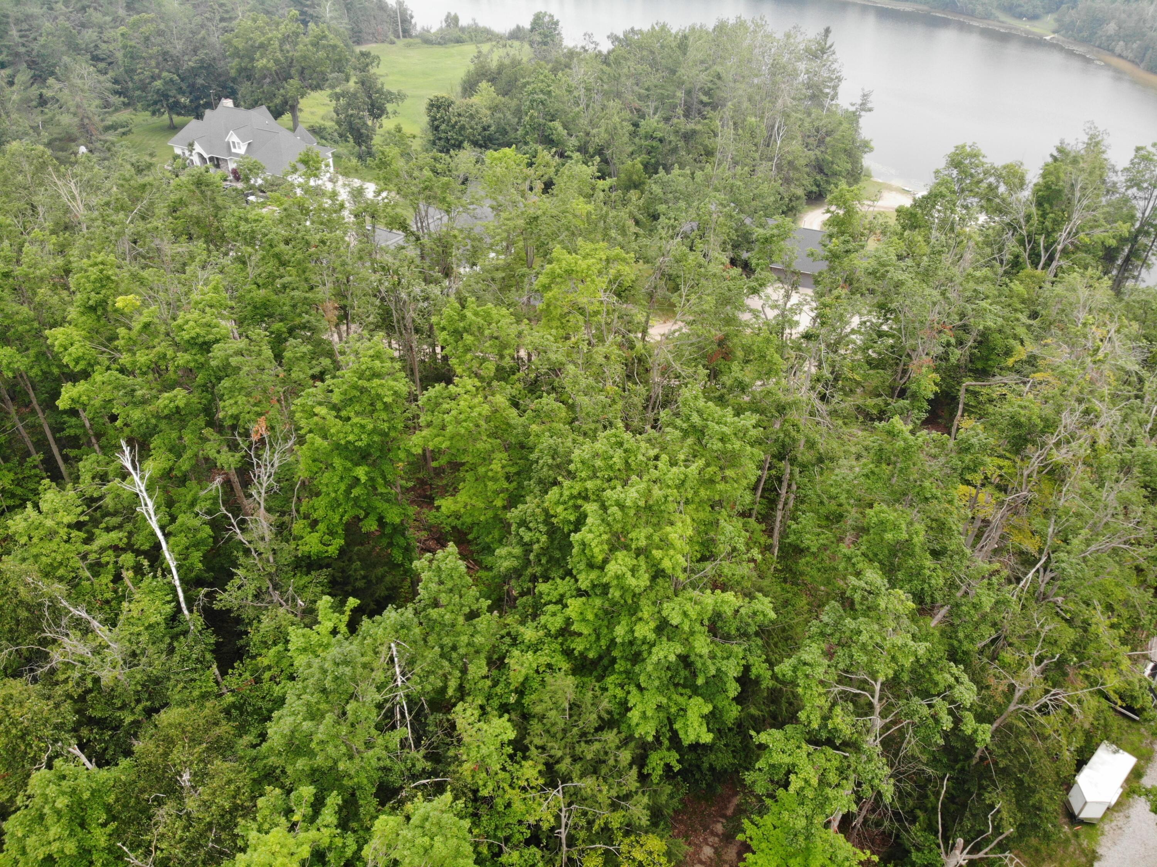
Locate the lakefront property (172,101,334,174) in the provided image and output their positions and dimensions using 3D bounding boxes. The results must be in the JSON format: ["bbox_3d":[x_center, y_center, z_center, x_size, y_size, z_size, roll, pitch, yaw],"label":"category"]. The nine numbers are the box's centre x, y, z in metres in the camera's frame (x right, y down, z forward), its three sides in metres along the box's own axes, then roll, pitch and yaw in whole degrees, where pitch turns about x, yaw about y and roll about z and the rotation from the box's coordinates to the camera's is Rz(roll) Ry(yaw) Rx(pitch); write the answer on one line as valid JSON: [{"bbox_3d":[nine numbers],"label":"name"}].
[{"bbox_3d":[-59.267,-52.884,143.914,31.114,9.994,17.914,16,37,19],"label":"lakefront property"}]

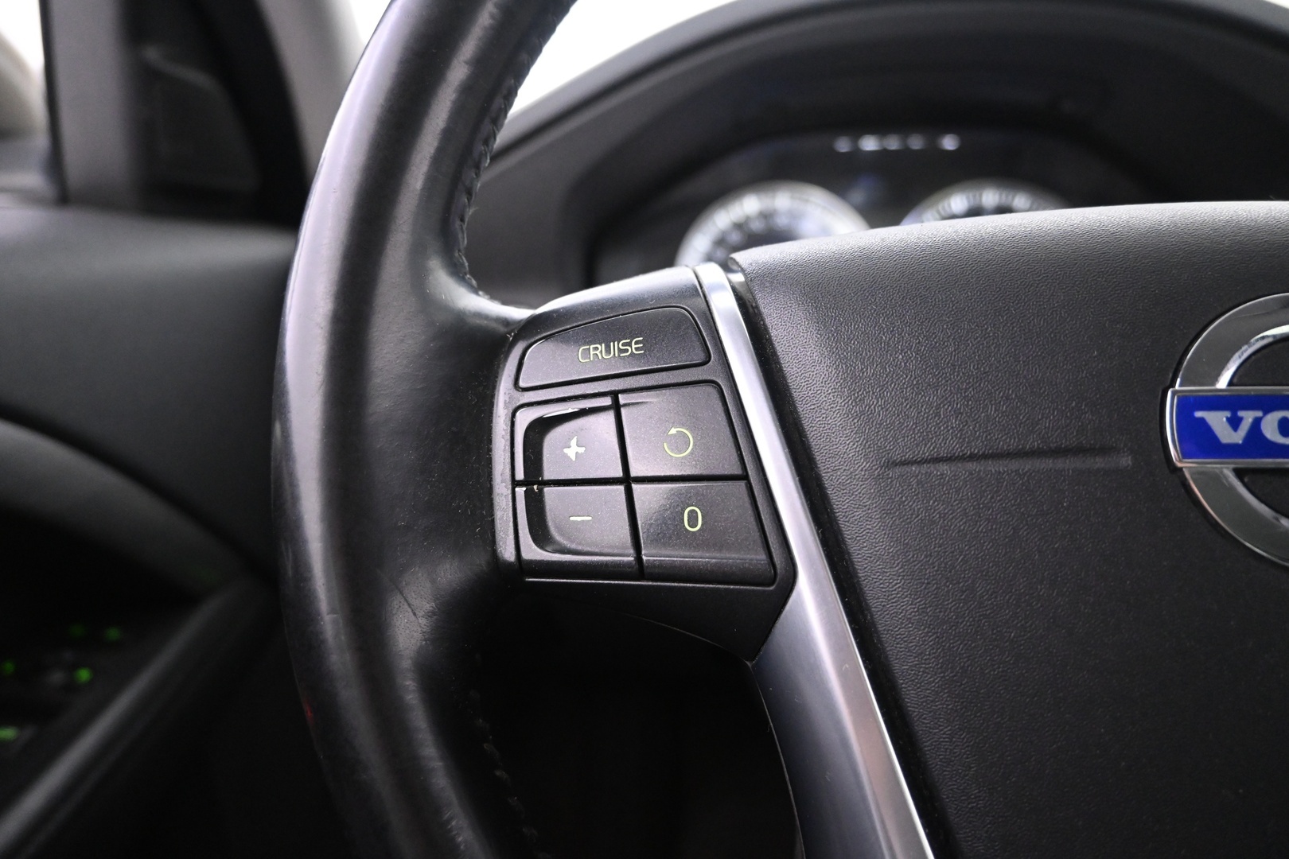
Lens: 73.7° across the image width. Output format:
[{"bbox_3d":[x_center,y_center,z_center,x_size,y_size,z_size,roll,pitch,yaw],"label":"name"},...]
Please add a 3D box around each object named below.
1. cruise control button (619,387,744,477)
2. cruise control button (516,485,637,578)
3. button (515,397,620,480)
[{"bbox_3d":[0.007,0.001,0.177,0.025,0.018,0.006,2,-9,-1],"label":"cruise control button"},{"bbox_3d":[-0.013,0.021,0.173,0.023,0.018,0.006,2,-9,-1],"label":"cruise control button"},{"bbox_3d":[-0.015,0.002,0.176,0.021,0.017,0.006,2,-9,-1],"label":"button"}]

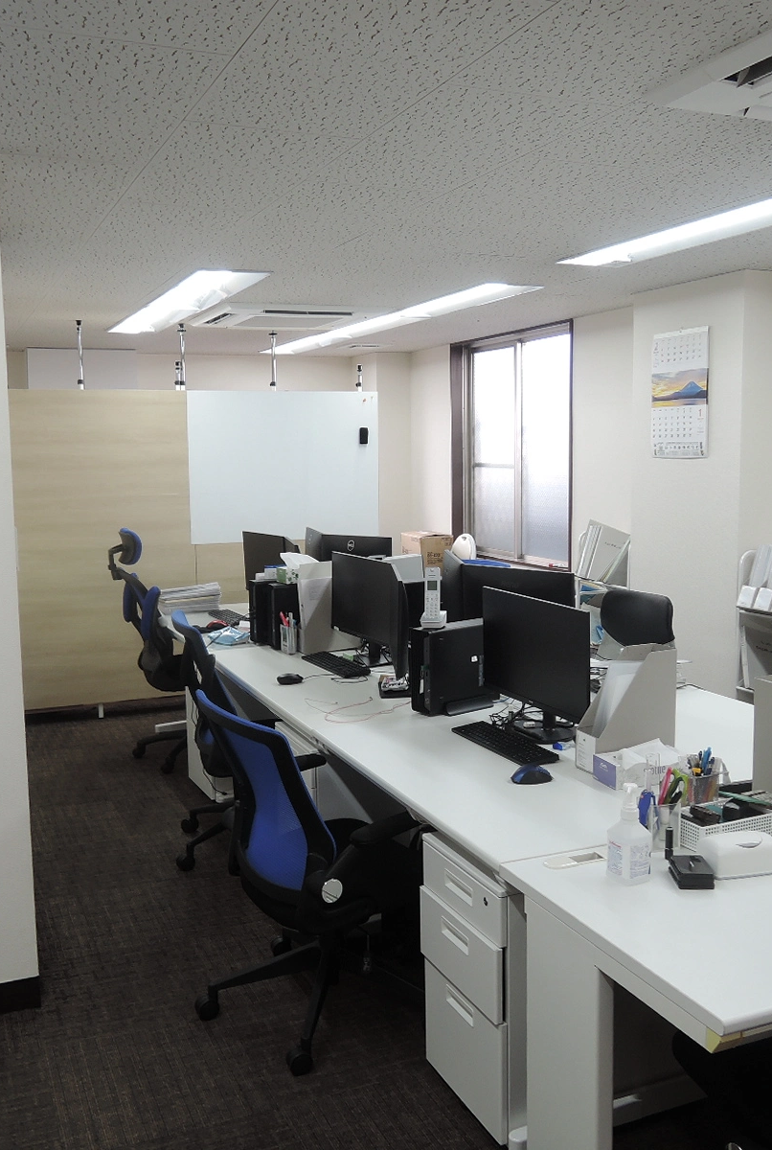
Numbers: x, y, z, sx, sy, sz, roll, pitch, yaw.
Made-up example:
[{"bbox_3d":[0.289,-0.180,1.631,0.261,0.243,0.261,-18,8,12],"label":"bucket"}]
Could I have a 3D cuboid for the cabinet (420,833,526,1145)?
[{"bbox_3d":[0.428,0.944,2.566,0.570,0.605,0.397,-4,7,-23],"label":"cabinet"}]

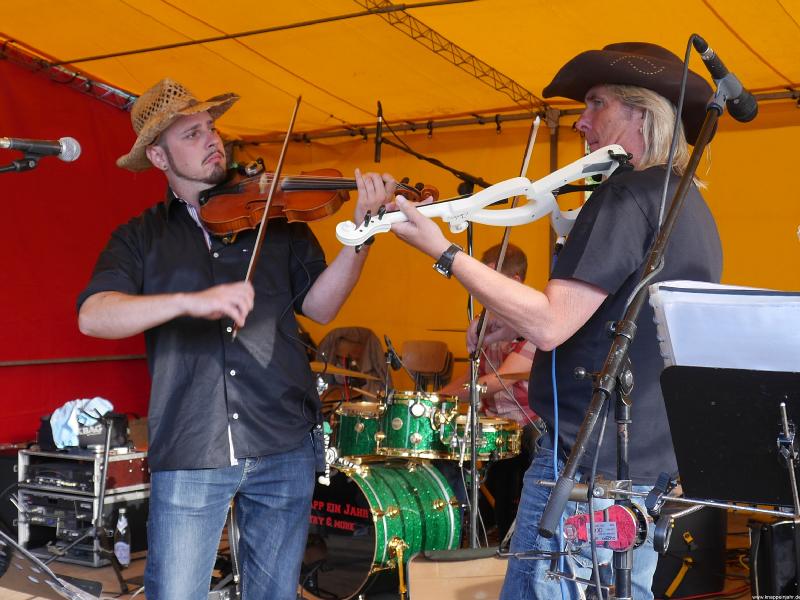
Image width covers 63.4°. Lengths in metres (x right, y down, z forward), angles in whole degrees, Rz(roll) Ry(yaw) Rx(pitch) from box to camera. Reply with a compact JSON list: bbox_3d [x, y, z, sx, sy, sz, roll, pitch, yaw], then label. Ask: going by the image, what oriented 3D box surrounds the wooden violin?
[{"bbox_3d":[-0.194,-0.264,1.595,0.600,0.210,0.090,-1,-42,4],"label":"wooden violin"}]

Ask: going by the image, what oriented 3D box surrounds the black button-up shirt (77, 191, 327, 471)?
[{"bbox_3d":[-0.507,0.073,1.660,0.560,0.700,0.320,0,0,-25],"label":"black button-up shirt"}]

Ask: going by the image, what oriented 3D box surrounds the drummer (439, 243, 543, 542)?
[{"bbox_3d":[0.469,0.440,3.080,0.660,1.400,0.540,0,0,-41],"label":"drummer"}]

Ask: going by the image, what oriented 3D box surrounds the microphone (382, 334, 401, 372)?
[{"bbox_3d":[-0.035,0.231,2.850,0.045,0.160,0.045,-17,9,17],"label":"microphone"}]

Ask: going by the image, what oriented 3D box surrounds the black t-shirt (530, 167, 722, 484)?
[{"bbox_3d":[0.482,0.053,1.390,0.360,0.670,0.480,0,0,21],"label":"black t-shirt"}]

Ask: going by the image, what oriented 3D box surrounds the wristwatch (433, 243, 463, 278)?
[{"bbox_3d":[0.097,-0.079,1.275,0.042,0.062,0.065,34,0,13],"label":"wristwatch"}]

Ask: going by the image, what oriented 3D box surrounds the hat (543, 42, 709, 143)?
[{"bbox_3d":[0.477,-0.435,1.370,0.335,0.155,0.290,16,3,16],"label":"hat"}]

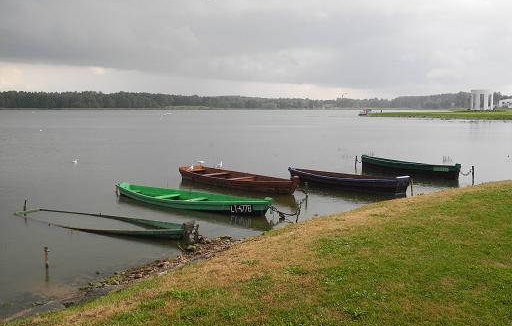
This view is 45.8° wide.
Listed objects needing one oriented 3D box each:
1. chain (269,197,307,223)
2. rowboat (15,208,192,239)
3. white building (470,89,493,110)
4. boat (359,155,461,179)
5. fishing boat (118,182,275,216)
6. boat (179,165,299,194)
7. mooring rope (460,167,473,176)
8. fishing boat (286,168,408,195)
[{"bbox_3d":[0.821,1.237,15.795,1.050,0.620,0.350,-2,6,-24],"label":"chain"},{"bbox_3d":[-3.694,1.503,14.594,5.758,0.560,1.250,0,4,34],"label":"rowboat"},{"bbox_3d":[66.733,-18.544,179.058,6.400,5.900,6.400,2,6,20],"label":"white building"},{"bbox_3d":[6.759,0.146,26.828,1.250,0.620,5.457,-4,6,-35],"label":"boat"},{"bbox_3d":[-1.909,1.019,17.503,5.953,0.560,1.250,4,7,38],"label":"fishing boat"},{"bbox_3d":[-0.641,0.608,21.383,1.250,0.680,5.666,-5,7,-45],"label":"boat"},{"bbox_3d":[8.473,0.342,24.385,0.550,0.310,0.080,5,7,41],"label":"mooring rope"},{"bbox_3d":[3.167,0.617,21.509,1.250,0.640,5.401,-5,7,-41],"label":"fishing boat"}]

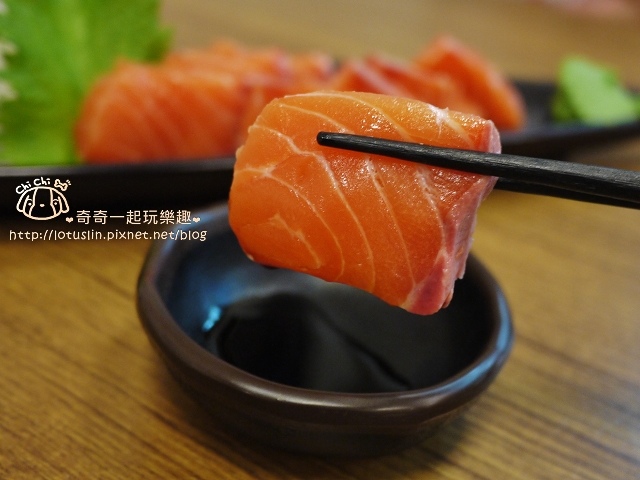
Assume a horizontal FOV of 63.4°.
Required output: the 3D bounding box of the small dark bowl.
[{"bbox_3d":[0.001,0.021,0.150,0.100,0.032,0.100,6,31,-4],"label":"small dark bowl"}]

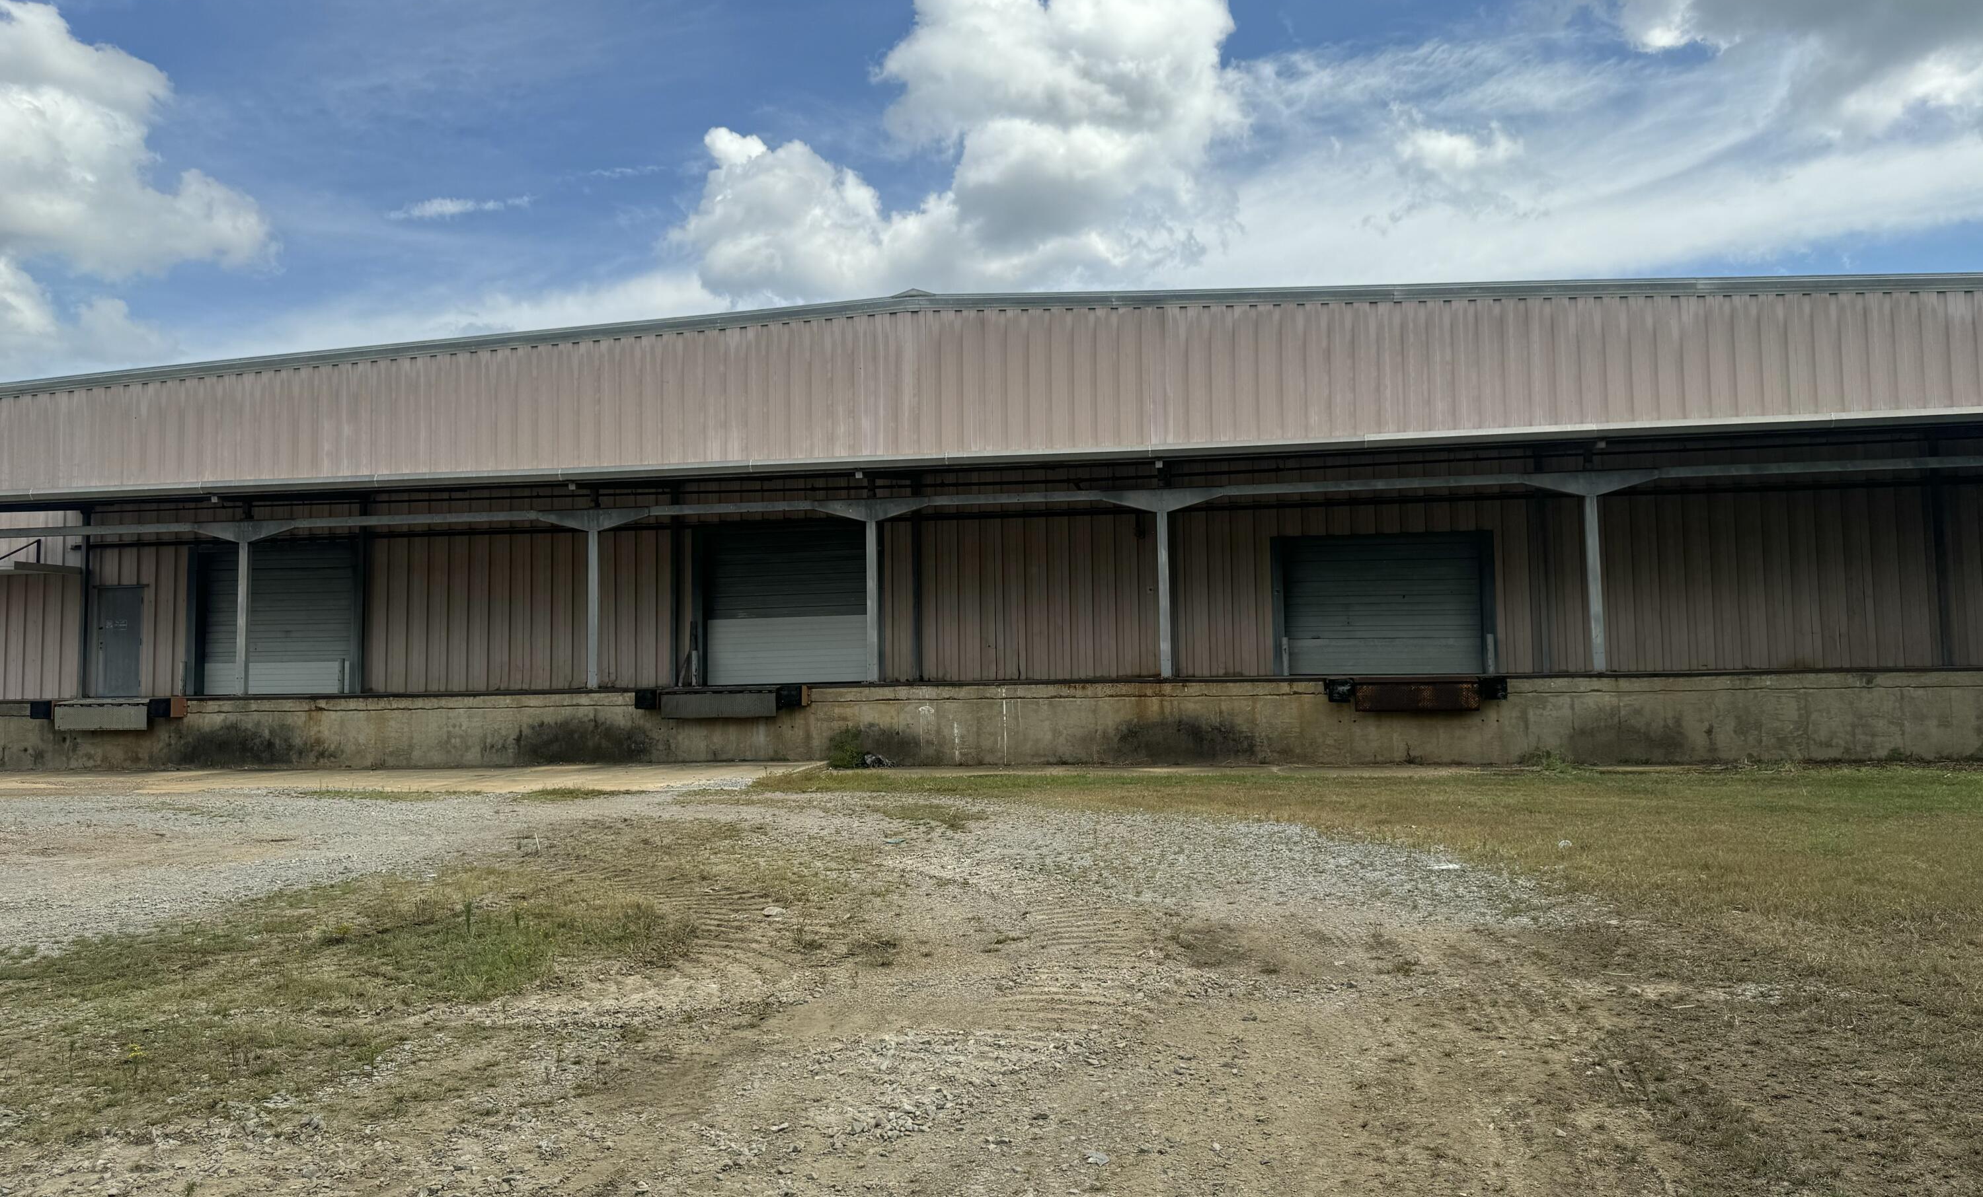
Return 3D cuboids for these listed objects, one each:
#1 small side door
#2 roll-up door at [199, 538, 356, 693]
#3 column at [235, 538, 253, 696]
[{"bbox_3d":[-17.202,0.855,27.180,1.020,2.160,0.100,-1,-4,9],"label":"small side door"},{"bbox_3d":[-13.807,0.367,26.761,3.200,2.970,0.120,-1,-4,9],"label":"roll-up door"},{"bbox_3d":[-12.510,0.331,23.089,0.155,2.550,0.150,-1,-4,9],"label":"column"}]

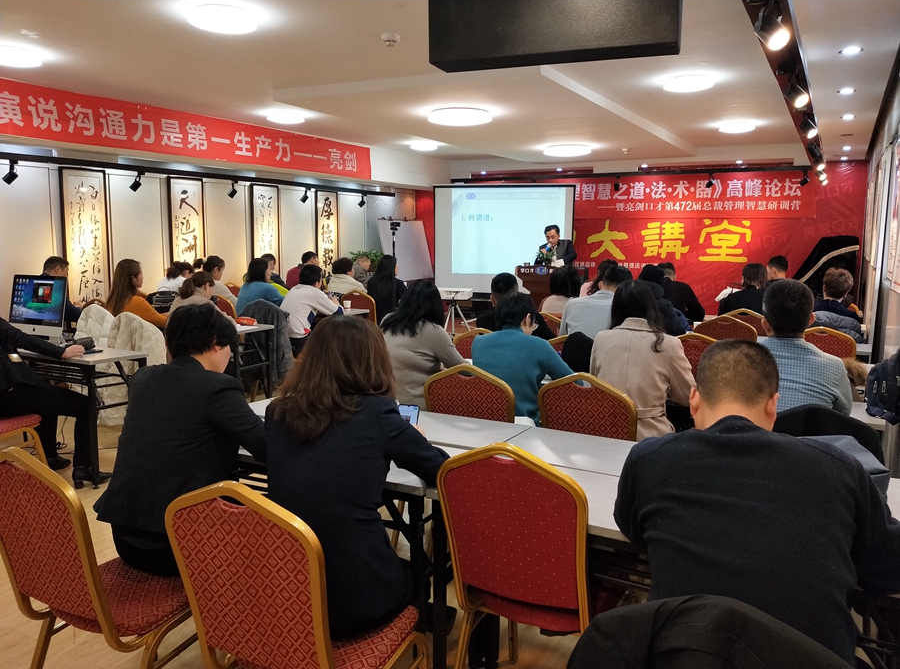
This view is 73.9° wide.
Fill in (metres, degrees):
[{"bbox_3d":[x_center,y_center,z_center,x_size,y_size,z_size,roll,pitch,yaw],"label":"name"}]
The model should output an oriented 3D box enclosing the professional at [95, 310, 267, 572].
[{"bbox_3d":[-0.784,0.542,2.140,0.500,1.280,0.780,8,12,35],"label":"professional"}]

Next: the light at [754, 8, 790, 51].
[{"bbox_3d":[1.238,-1.177,2.300,0.105,0.145,0.125,-6,-29,-35],"label":"light"}]

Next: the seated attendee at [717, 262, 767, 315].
[{"bbox_3d":[2.555,0.036,5.187,0.500,1.260,0.720,7,11,30],"label":"seated attendee"}]

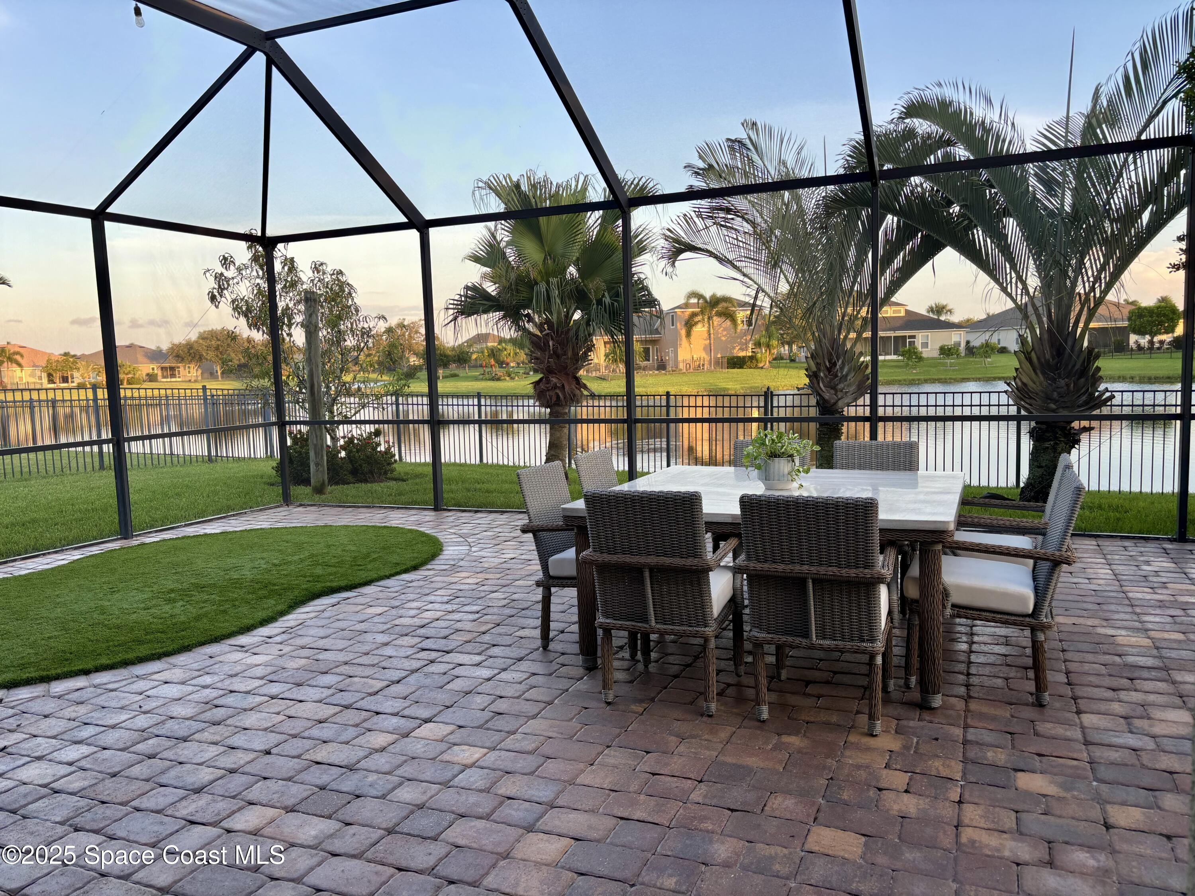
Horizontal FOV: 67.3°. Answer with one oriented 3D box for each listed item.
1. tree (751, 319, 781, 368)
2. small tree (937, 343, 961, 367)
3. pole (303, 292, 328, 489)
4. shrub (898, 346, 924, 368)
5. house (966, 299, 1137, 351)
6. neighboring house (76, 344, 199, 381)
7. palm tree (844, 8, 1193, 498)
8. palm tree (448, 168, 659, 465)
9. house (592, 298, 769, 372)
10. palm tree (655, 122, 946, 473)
[{"bbox_3d":[15.542,-9.615,82.784,2.750,4.410,2.600,-2,6,0],"label":"tree"},{"bbox_3d":[31.313,-8.213,80.000,2.000,2.100,2.000,1,6,21],"label":"small tree"},{"bbox_3d":[-3.287,-0.637,10.483,0.180,2.400,0.180,-2,6,0],"label":"pole"},{"bbox_3d":[26.488,-7.657,75.904,2.200,1.960,2.100,-2,6,0],"label":"shrub"},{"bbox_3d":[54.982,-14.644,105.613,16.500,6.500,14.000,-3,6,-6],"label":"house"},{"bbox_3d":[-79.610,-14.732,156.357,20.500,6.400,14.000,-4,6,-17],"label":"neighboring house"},{"bbox_3d":[4.599,-1.989,9.498,4.200,5.140,3.800,-2,6,0],"label":"palm tree"},{"bbox_3d":[-0.598,-1.589,12.097,2.900,4.130,2.800,-2,6,0],"label":"palm tree"},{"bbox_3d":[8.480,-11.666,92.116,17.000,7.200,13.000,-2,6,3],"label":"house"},{"bbox_3d":[2.519,-1.690,10.885,3.400,4.380,3.200,-2,6,0],"label":"palm tree"}]

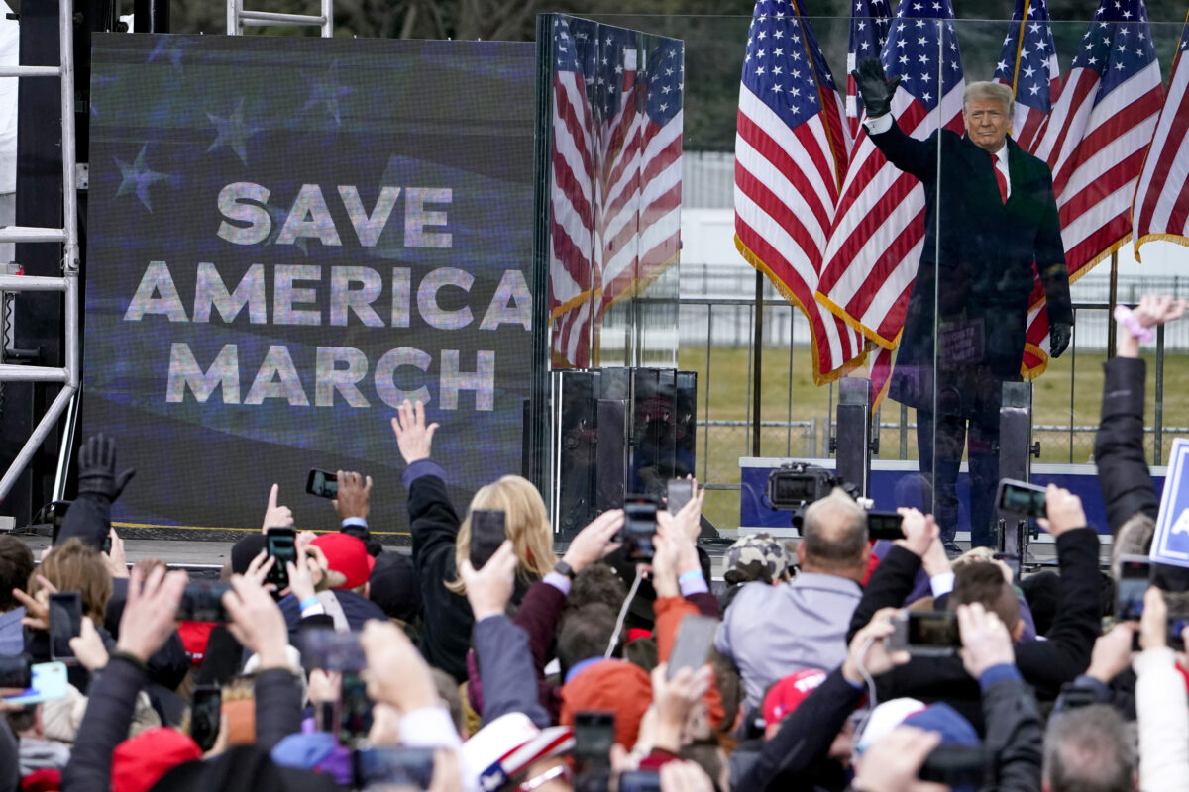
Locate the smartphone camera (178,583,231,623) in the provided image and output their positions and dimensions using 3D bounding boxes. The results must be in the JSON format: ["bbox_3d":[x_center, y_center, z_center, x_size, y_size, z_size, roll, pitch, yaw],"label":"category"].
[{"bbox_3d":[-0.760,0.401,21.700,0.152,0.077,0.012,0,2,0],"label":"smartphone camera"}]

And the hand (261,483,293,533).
[{"bbox_3d":[-0.896,0.320,31.500,0.092,0.150,0.075,0,2,0],"label":"hand"}]

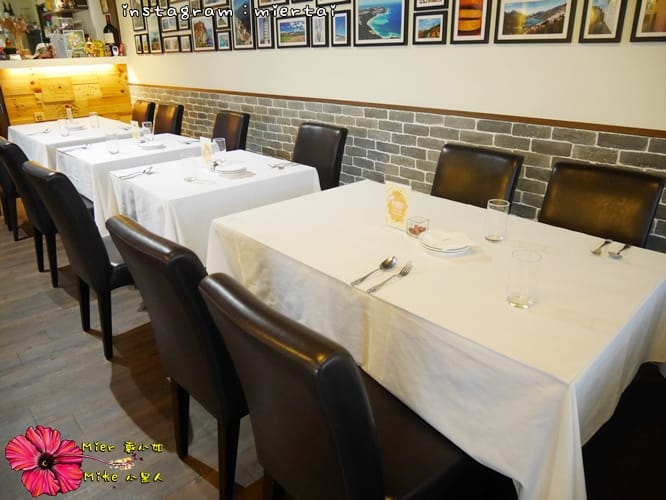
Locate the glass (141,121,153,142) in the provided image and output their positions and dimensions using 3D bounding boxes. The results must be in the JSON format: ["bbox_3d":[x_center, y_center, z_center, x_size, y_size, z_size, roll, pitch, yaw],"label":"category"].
[{"bbox_3d":[-1.272,-0.819,3.196,0.067,0.120,0.067,-21,30,-39],"label":"glass"}]

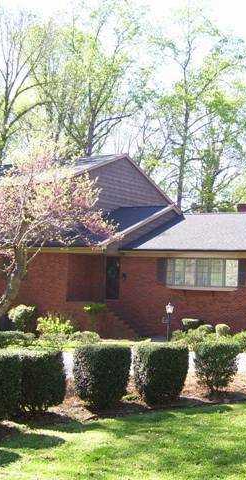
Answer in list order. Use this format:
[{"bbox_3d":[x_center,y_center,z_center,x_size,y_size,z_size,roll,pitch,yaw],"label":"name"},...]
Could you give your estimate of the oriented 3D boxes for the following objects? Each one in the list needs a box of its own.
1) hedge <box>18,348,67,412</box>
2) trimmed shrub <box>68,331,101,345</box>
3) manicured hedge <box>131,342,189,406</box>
[{"bbox_3d":[-1.422,2.316,11.200,0.900,0.930,0.850,0,-1,-15],"label":"hedge"},{"bbox_3d":[-1.388,3.492,24.000,1.150,0.620,1.050,0,-1,0],"label":"trimmed shrub"},{"bbox_3d":[0.549,1.921,9.494,0.747,0.858,0.747,2,-3,0],"label":"manicured hedge"}]

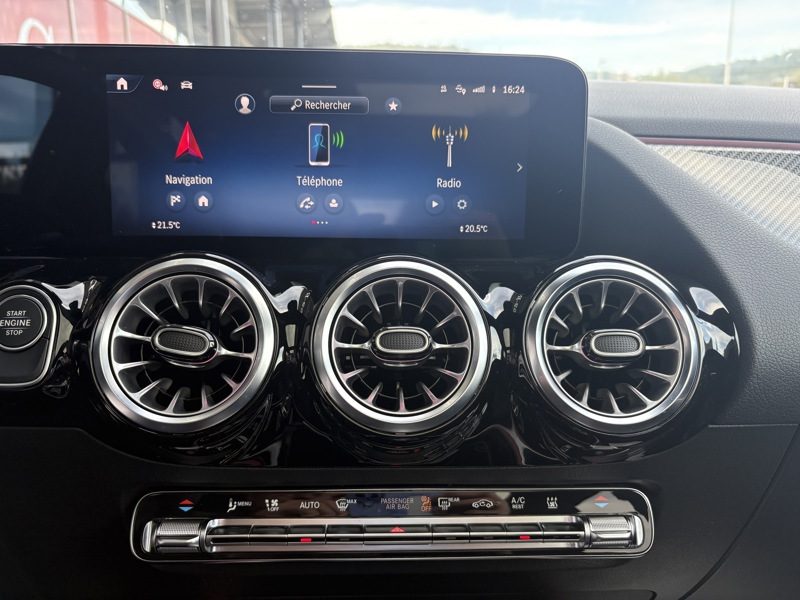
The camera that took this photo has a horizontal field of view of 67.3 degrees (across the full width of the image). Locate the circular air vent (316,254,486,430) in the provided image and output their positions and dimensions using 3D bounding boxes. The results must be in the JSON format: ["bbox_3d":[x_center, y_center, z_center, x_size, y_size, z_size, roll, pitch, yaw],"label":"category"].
[{"bbox_3d":[0.000,0.027,0.346,0.098,0.098,0.040,0,-6,-1],"label":"circular air vent"}]

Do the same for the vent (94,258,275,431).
[{"bbox_3d":[-0.117,0.027,0.343,0.098,0.098,0.040,0,-6,-1],"label":"vent"}]

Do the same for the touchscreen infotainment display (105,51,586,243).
[{"bbox_3d":[-0.031,-0.089,0.359,0.282,0.110,0.018,0,7,-1],"label":"touchscreen infotainment display"}]

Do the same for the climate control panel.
[{"bbox_3d":[-0.005,0.136,0.364,0.306,0.045,0.025,0,-20,-1],"label":"climate control panel"}]

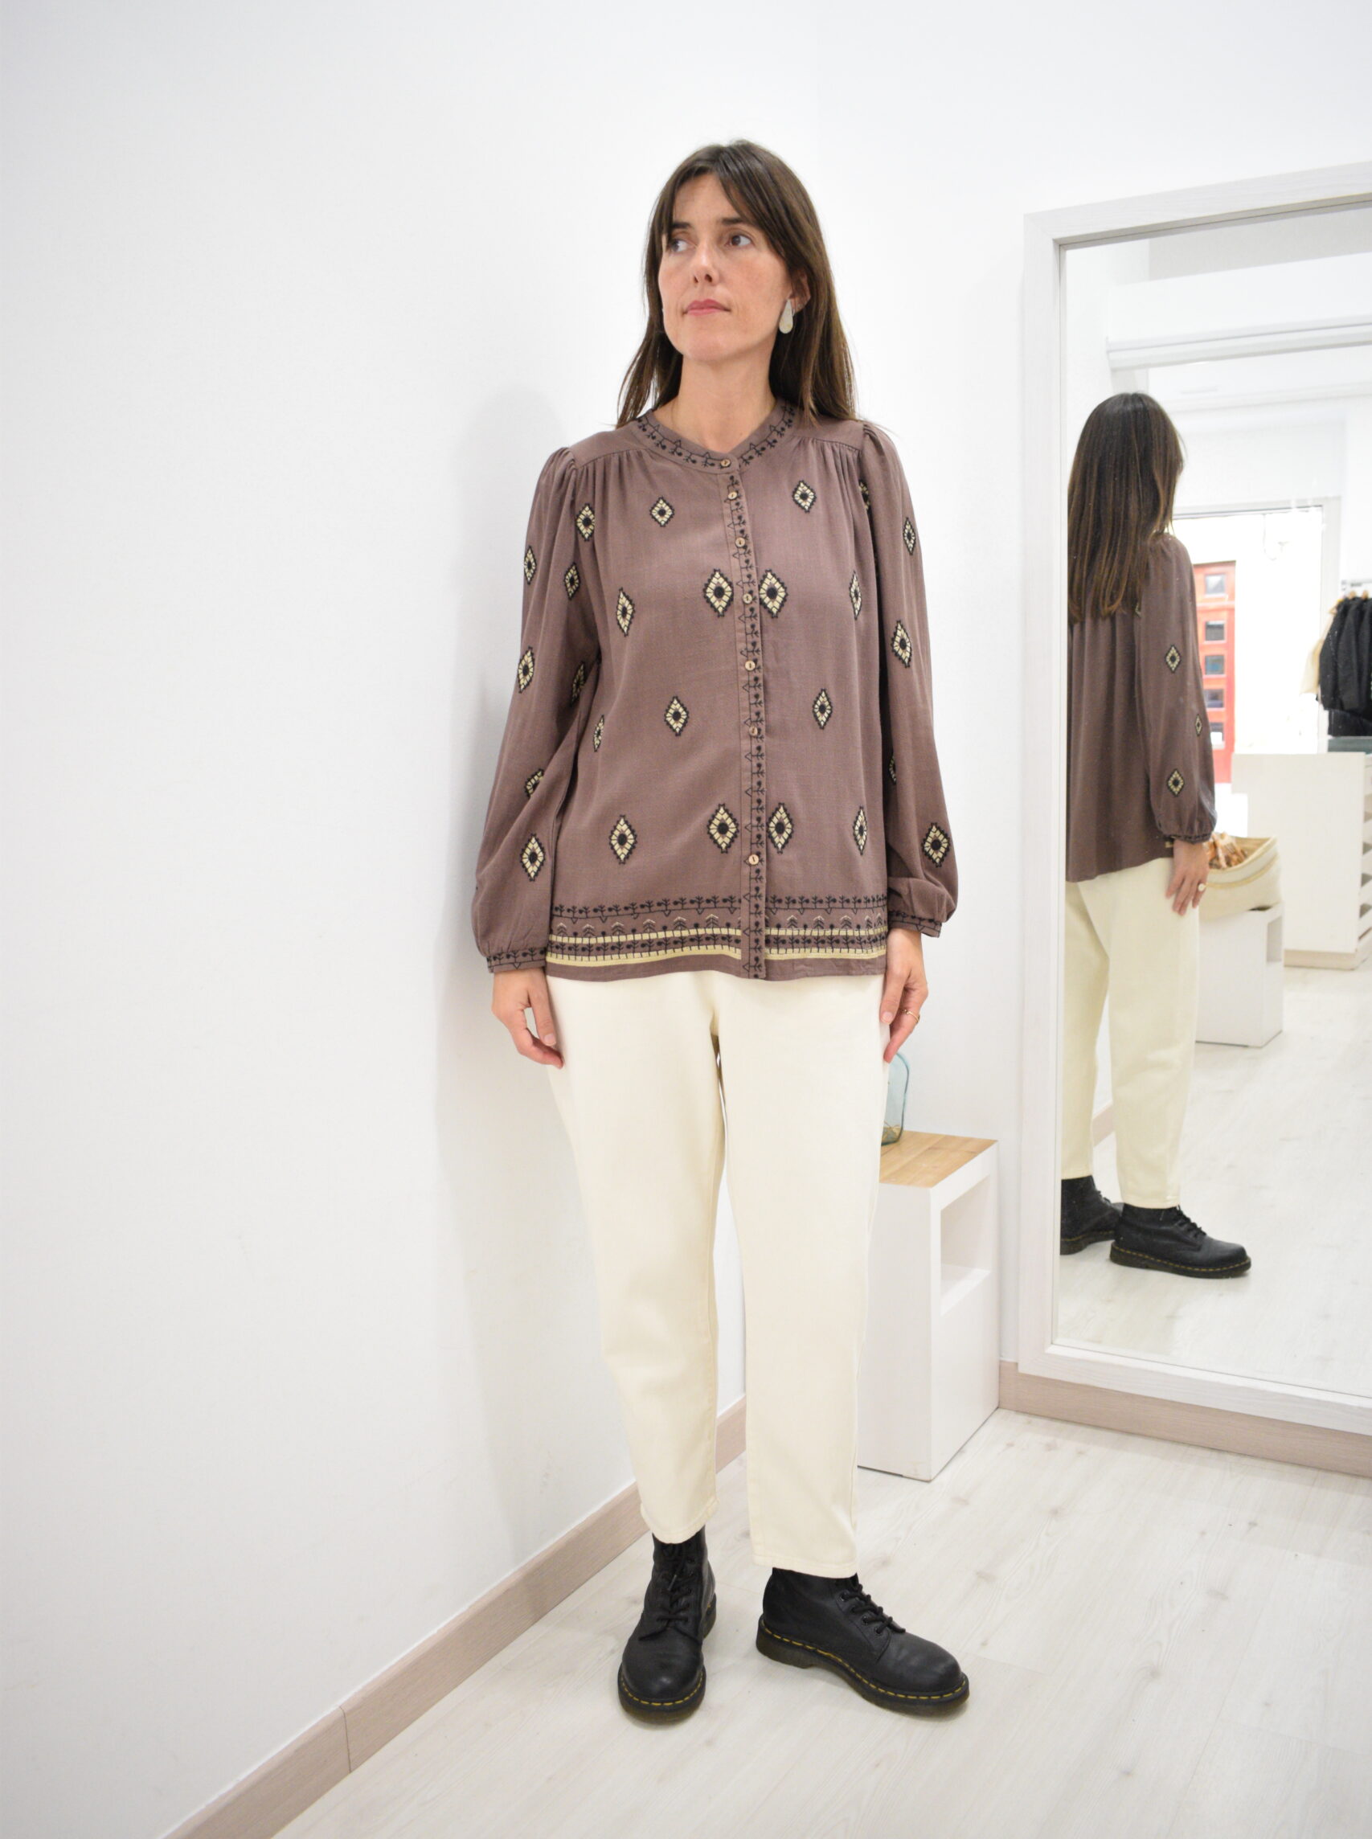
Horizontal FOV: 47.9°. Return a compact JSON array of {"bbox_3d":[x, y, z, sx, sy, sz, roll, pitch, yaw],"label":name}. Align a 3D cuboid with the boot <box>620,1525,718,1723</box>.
[{"bbox_3d":[-0.009,0.782,1.818,0.103,0.165,0.270,0,5,11],"label":"boot"}]

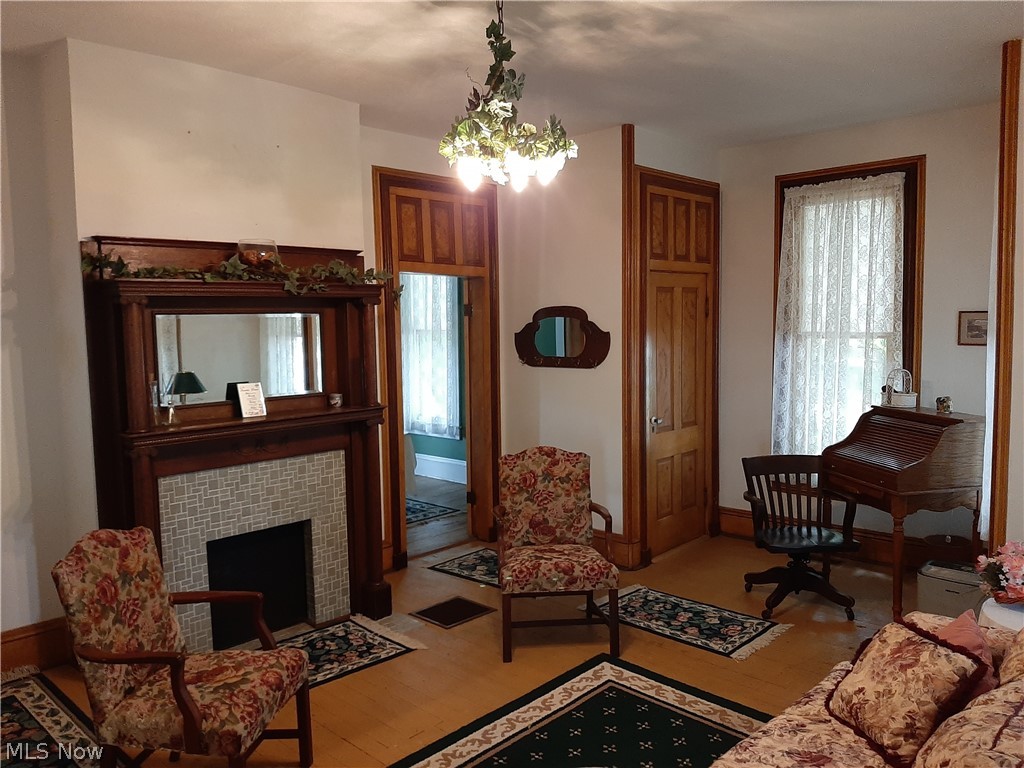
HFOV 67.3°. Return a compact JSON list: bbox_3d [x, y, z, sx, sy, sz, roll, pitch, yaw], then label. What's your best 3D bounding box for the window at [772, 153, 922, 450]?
[{"bbox_3d":[2.231,-0.309,5.206,0.966,2.266,0.130,4,7,44],"label":"window"}]

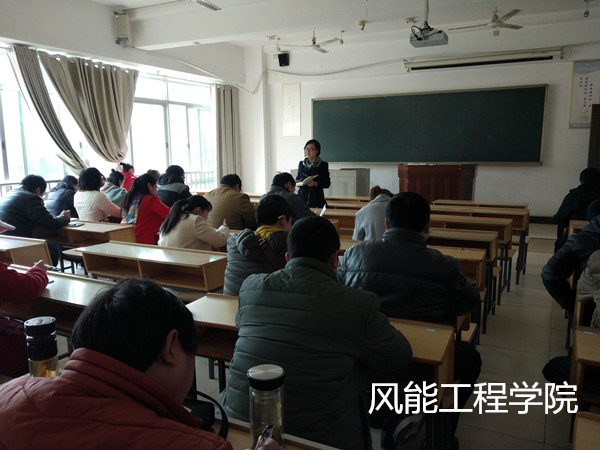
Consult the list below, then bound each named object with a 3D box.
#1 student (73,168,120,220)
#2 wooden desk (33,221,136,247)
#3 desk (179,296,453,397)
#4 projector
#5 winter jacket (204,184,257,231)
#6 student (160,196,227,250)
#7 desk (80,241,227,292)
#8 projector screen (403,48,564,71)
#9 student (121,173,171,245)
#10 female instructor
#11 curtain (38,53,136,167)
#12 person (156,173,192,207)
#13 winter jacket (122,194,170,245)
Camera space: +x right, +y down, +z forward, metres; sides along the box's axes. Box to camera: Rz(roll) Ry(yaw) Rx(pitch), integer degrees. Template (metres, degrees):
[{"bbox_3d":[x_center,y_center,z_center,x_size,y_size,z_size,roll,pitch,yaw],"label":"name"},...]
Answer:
[{"bbox_3d":[-2.052,0.026,5.390,0.540,1.300,0.600,4,10,28],"label":"student"},{"bbox_3d":[-2.110,0.386,4.680,1.122,0.807,0.323,4,10,29],"label":"wooden desk"},{"bbox_3d":[0.016,0.776,2.003,1.122,0.807,0.323,3,9,24],"label":"desk"},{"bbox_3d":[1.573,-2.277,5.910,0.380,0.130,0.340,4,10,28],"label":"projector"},{"bbox_3d":[-0.602,-0.072,4.648,0.540,0.640,0.520,4,10,28],"label":"winter jacket"},{"bbox_3d":[-0.813,0.316,3.945,0.520,1.130,0.610,4,10,28],"label":"student"},{"bbox_3d":[-1.023,0.577,3.370,1.122,0.807,0.323,4,10,27],"label":"desk"},{"bbox_3d":[3.065,-2.821,8.338,2.548,0.129,0.122,4,10,28],"label":"projector screen"},{"bbox_3d":[-1.393,0.128,4.761,0.468,1.281,0.654,4,10,28],"label":"student"},{"bbox_3d":[0.150,-0.228,5.927,0.468,1.610,0.318,2,9,16],"label":"female instructor"},{"bbox_3d":[-3.443,-1.882,8.270,0.200,1.710,1.945,4,10,28],"label":"curtain"},{"bbox_3d":[-1.568,-0.074,6.110,0.500,1.270,0.580,4,10,28],"label":"person"},{"bbox_3d":[-1.457,-0.058,4.964,0.480,0.620,0.490,4,10,28],"label":"winter jacket"}]

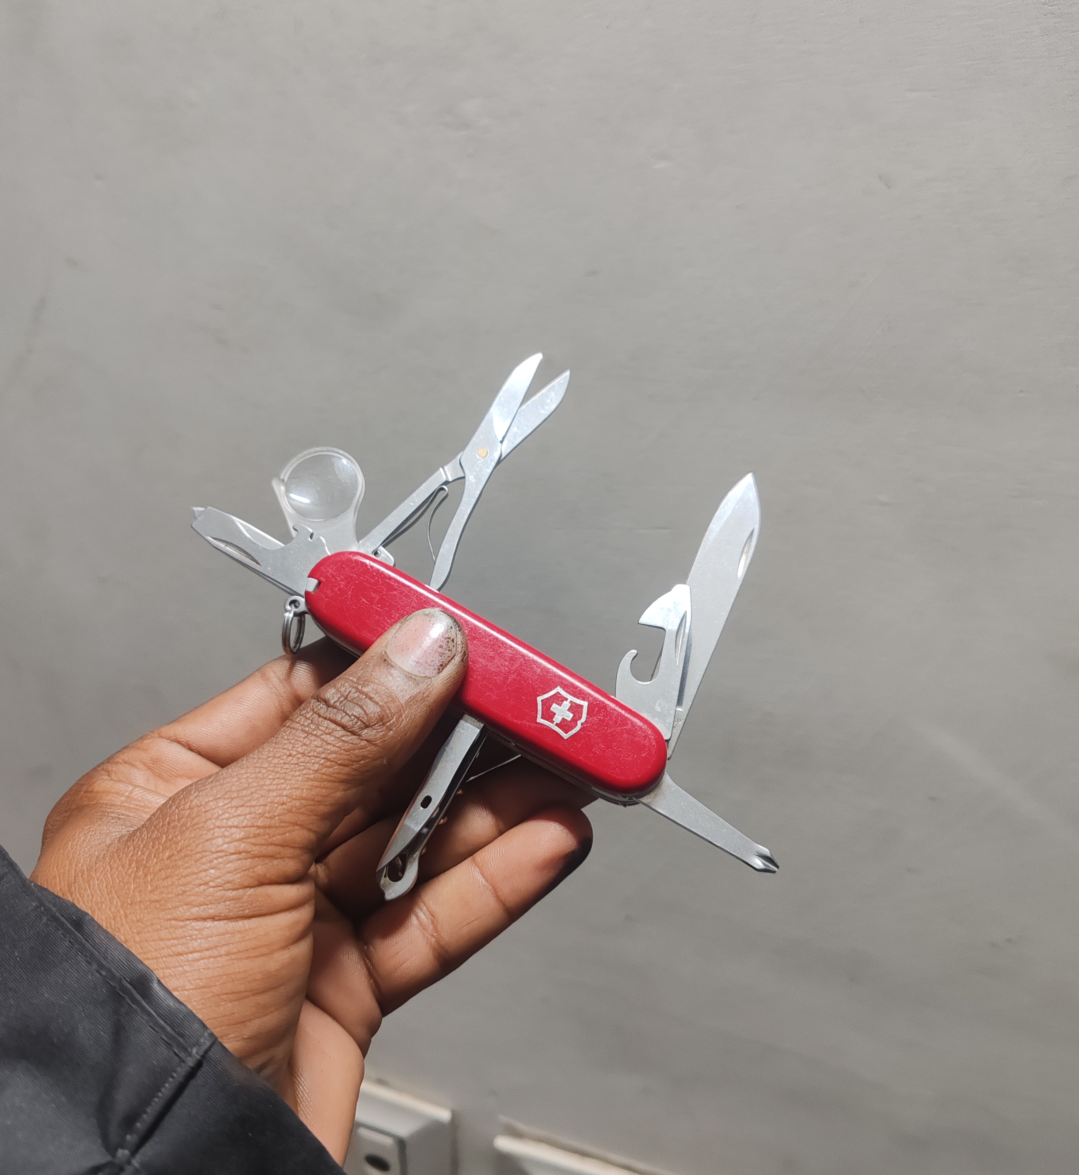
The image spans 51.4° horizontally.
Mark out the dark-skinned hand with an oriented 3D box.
[{"bbox_3d":[-0.049,0.064,0.264,0.125,0.108,0.085,-45,2,-14],"label":"dark-skinned hand"}]

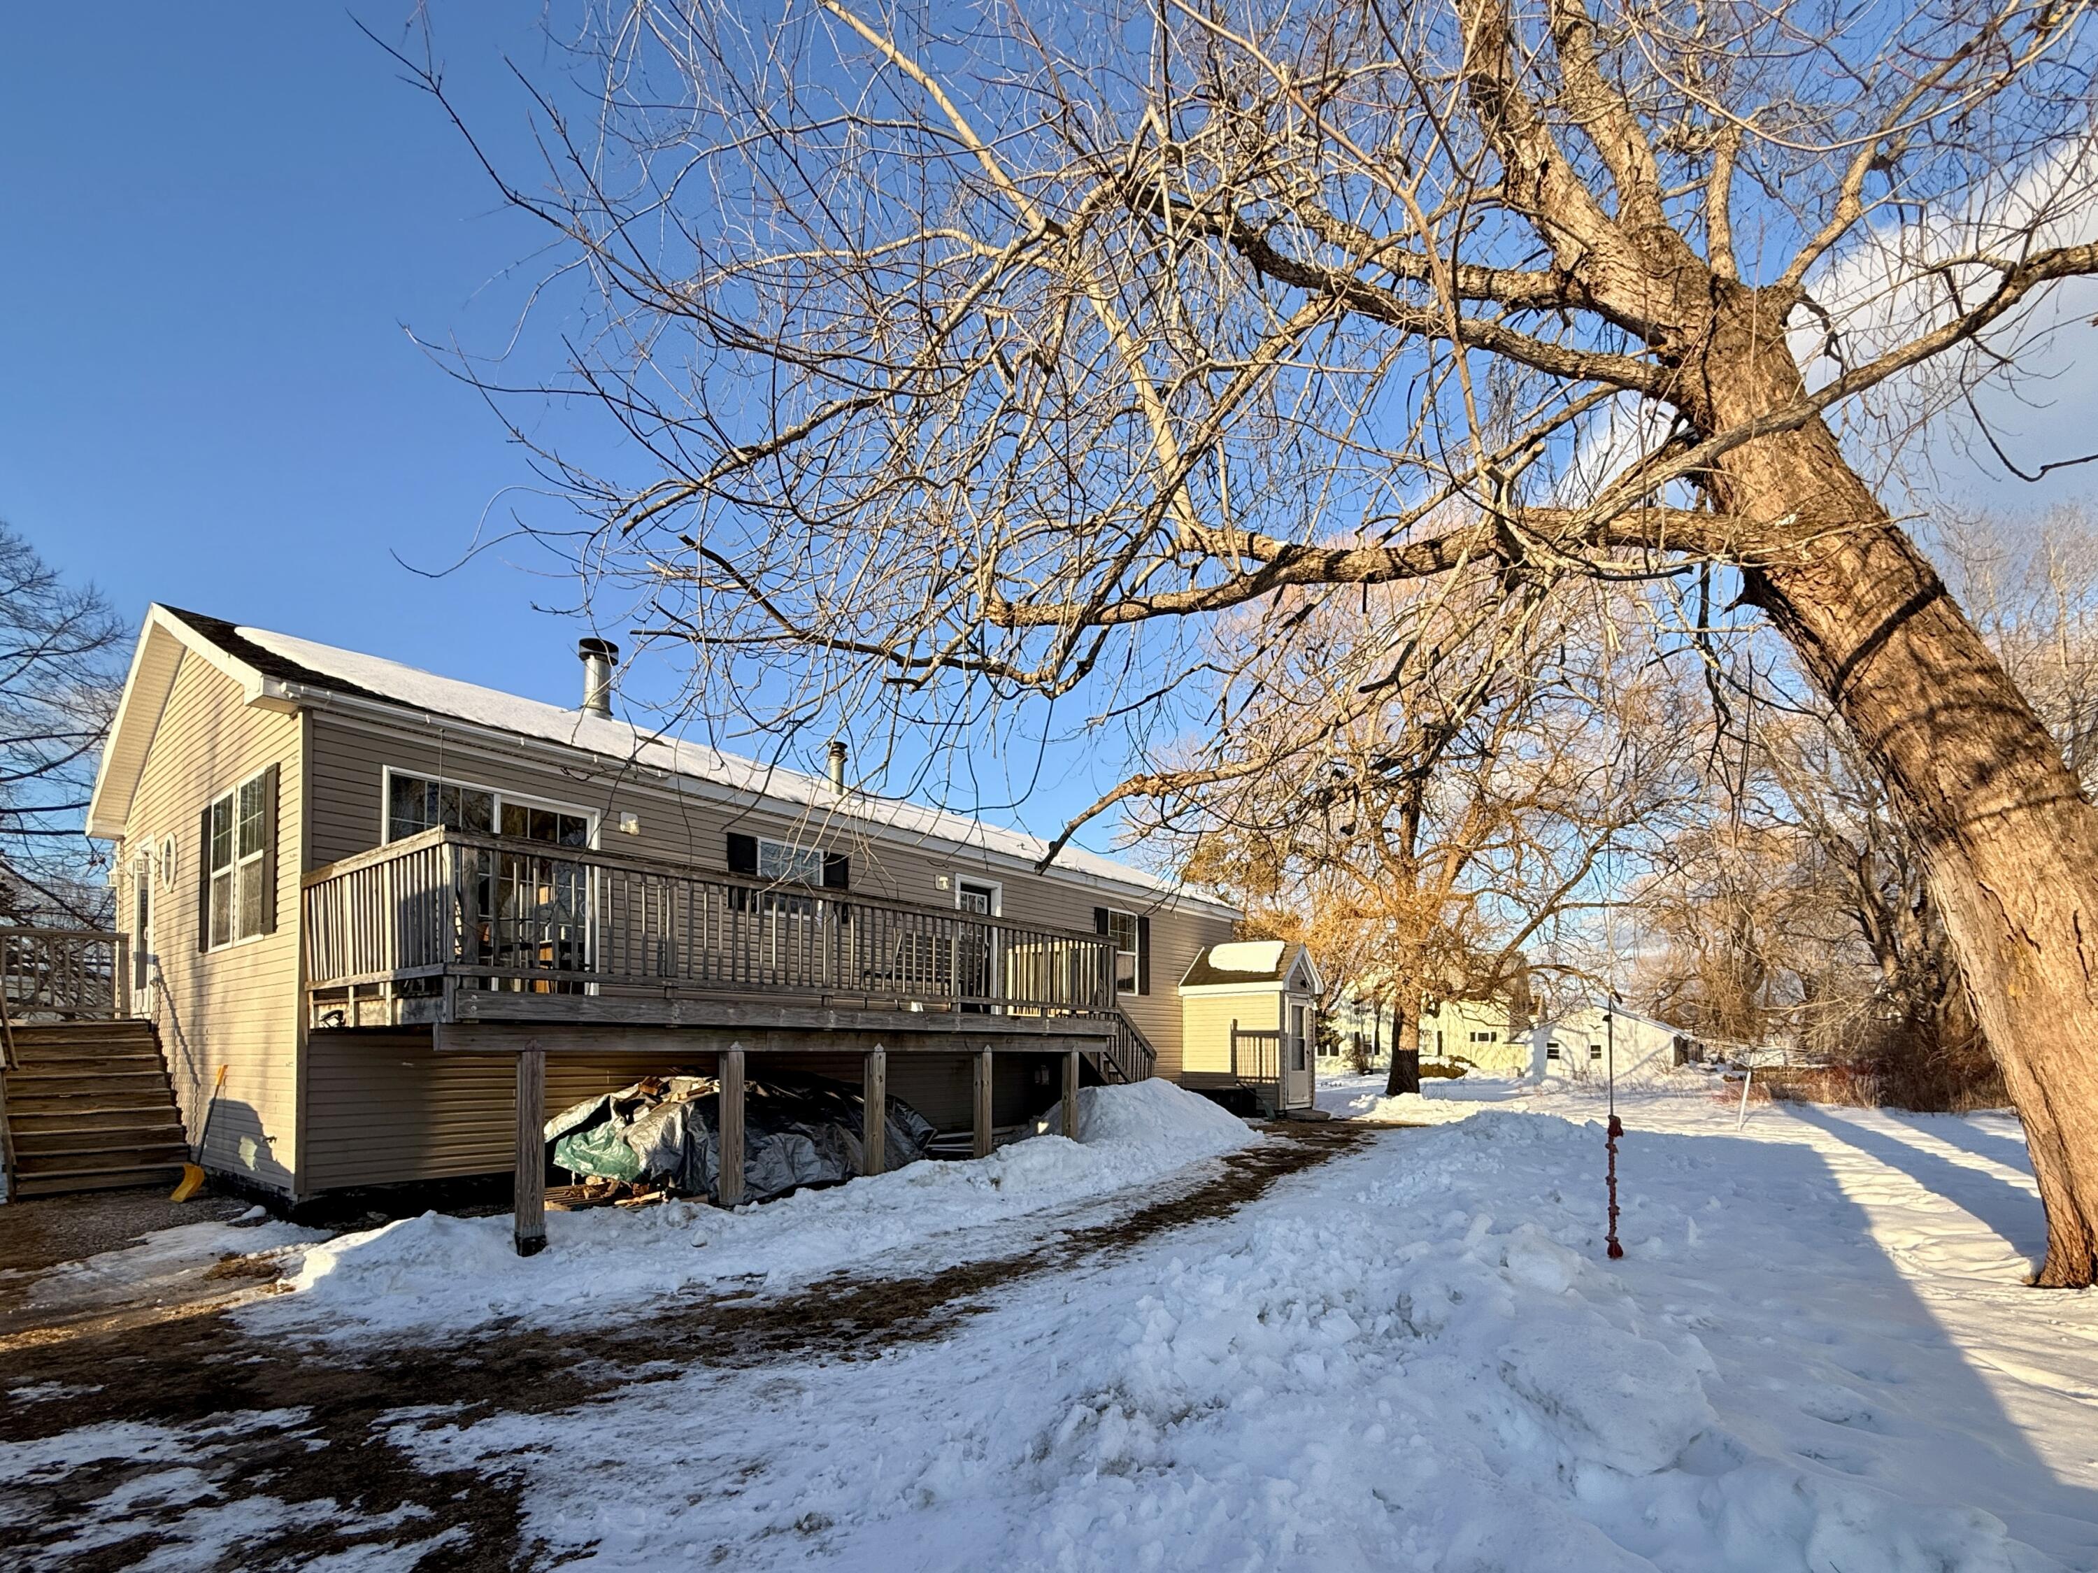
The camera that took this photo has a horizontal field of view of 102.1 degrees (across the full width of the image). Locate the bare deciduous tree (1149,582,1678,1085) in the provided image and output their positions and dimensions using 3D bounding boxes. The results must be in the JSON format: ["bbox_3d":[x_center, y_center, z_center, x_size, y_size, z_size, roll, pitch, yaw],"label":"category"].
[{"bbox_3d":[11.107,1.820,26.814,15.500,15.000,14.500,0,-14,0],"label":"bare deciduous tree"}]

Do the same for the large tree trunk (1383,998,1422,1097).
[{"bbox_3d":[10.560,7.790,25.300,1.000,2.950,1.000,0,-14,0],"label":"large tree trunk"}]

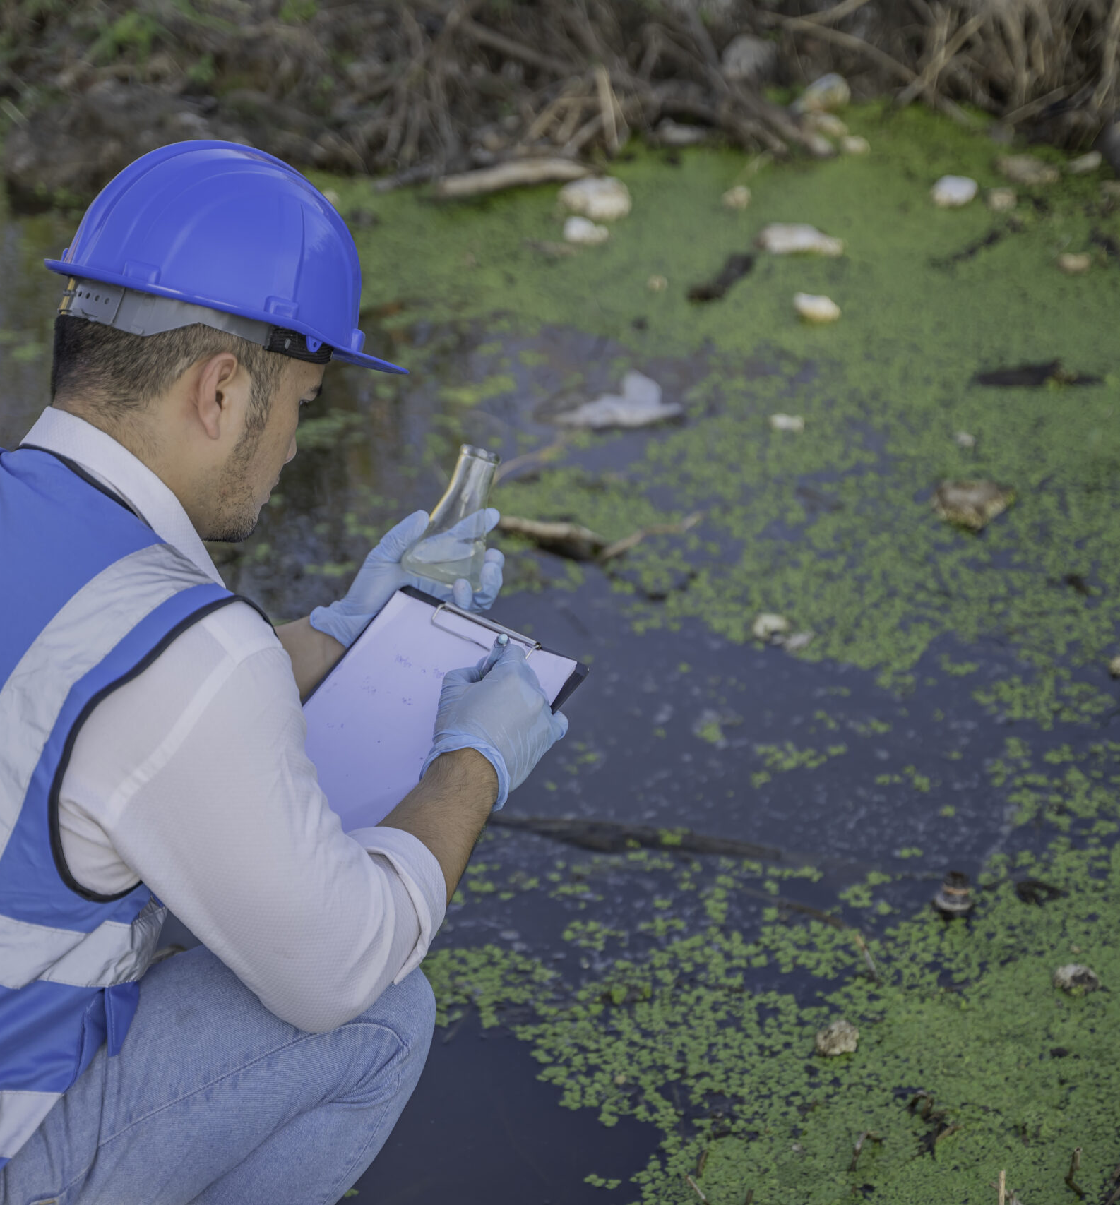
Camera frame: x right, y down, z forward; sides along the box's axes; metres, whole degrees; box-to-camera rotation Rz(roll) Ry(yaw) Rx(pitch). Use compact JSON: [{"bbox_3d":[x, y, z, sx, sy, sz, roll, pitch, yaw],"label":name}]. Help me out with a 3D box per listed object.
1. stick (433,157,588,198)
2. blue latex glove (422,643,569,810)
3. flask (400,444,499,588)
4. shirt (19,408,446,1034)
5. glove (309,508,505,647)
[{"bbox_3d":[-0.100,-0.873,6.800,0.320,0.045,0.065,-8,24,-18],"label":"stick"},{"bbox_3d":[-0.050,0.096,2.570,0.098,0.085,0.130,13,44,27],"label":"blue latex glove"},{"bbox_3d":[-0.082,-0.071,2.750,0.073,0.117,0.073,16,16,0],"label":"flask"},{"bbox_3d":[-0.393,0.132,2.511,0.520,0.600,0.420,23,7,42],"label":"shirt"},{"bbox_3d":[-0.126,-0.021,2.760,0.150,0.095,0.095,-27,34,-29],"label":"glove"}]

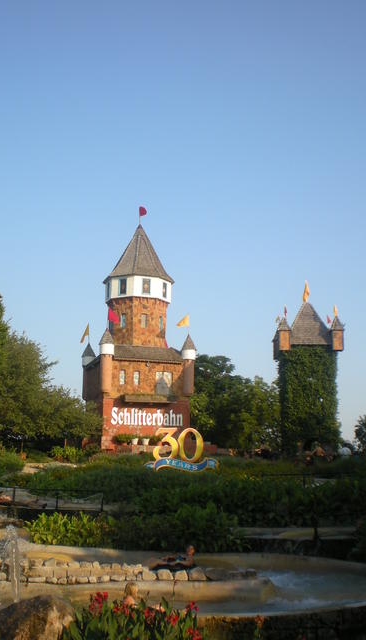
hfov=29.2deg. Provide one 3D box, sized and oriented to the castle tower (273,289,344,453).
[{"bbox_3d":[10.182,4.572,57.254,5.100,12.310,5.200,0,-12,0],"label":"castle tower"}]

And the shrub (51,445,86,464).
[{"bbox_3d":[-7.043,8.274,43.219,2.150,1.208,1.700,0,-12,0],"label":"shrub"}]

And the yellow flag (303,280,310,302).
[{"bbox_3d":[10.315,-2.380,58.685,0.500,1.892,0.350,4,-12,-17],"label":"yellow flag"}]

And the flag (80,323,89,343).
[{"bbox_3d":[-7.833,1.034,55.870,0.720,1.617,0.200,4,-12,-19],"label":"flag"}]

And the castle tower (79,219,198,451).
[{"bbox_3d":[-3.505,1.062,53.886,7.164,17.616,7.292,4,-12,-19],"label":"castle tower"}]

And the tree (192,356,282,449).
[{"bbox_3d":[4.299,7.023,59.812,8.200,8.313,7.300,0,-12,0],"label":"tree"}]

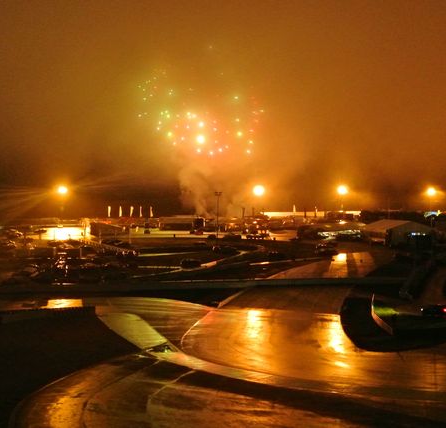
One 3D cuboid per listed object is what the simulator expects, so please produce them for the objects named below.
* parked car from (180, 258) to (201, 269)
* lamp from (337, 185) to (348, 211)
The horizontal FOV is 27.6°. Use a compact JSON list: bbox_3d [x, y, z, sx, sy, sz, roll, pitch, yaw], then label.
[{"bbox_3d":[-6.160,9.420,172.000,4.200,1.600,1.800,0,0,-18],"label":"parked car"},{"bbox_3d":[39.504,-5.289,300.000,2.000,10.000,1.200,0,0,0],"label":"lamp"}]

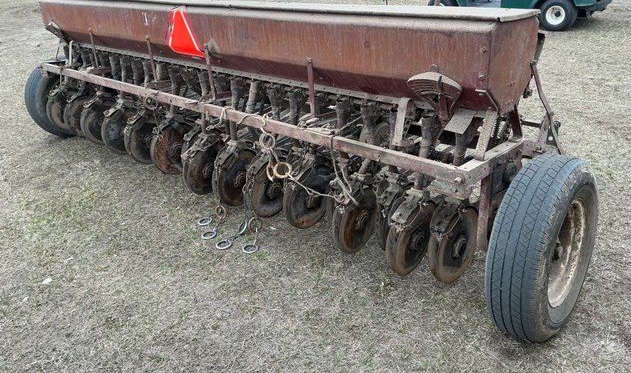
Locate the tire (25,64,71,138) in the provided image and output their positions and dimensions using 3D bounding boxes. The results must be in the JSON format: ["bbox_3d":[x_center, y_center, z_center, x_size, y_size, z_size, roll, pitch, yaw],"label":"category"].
[{"bbox_3d":[-2.182,-0.782,4.538,0.215,0.740,0.740,18,35,37],"label":"tire"}]

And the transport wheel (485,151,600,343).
[{"bbox_3d":[0.930,0.247,2.055,0.205,0.742,0.742,17,34,41],"label":"transport wheel"}]

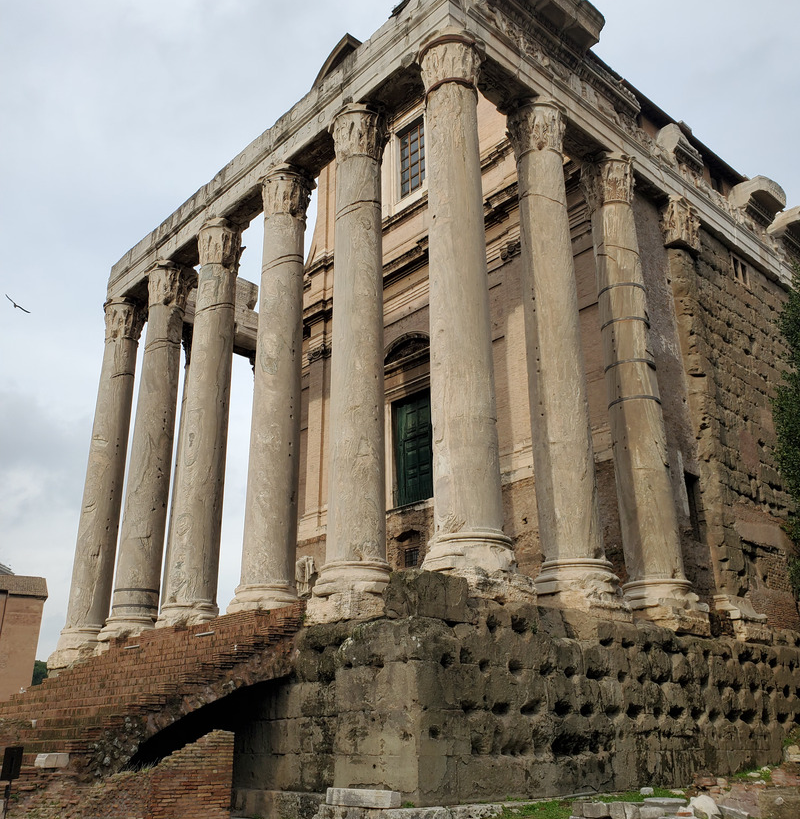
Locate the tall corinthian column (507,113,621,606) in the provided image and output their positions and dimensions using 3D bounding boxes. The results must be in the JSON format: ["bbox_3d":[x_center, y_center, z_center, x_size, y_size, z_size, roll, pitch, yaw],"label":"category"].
[{"bbox_3d":[4.195,-2.037,21.562,1.900,14.300,1.900,-1,-22,0],"label":"tall corinthian column"}]

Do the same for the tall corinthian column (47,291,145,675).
[{"bbox_3d":[-11.749,2.394,32.063,1.900,14.300,1.900,19,-29,-40],"label":"tall corinthian column"}]

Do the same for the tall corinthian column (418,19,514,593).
[{"bbox_3d":[1.396,-2.999,19.087,1.900,14.300,1.900,-1,-22,0],"label":"tall corinthian column"}]

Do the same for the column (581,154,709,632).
[{"bbox_3d":[6.892,-1.110,23.947,1.900,14.300,1.900,19,-29,-40],"label":"column"}]

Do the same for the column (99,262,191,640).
[{"bbox_3d":[-9.082,1.321,29.482,1.900,14.300,1.900,19,-29,-40],"label":"column"}]

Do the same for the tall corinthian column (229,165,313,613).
[{"bbox_3d":[-3.690,-0.884,24.177,1.900,14.300,1.900,-1,-22,0],"label":"tall corinthian column"}]

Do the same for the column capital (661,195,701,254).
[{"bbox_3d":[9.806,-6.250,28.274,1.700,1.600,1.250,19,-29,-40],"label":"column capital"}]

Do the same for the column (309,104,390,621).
[{"bbox_3d":[-1.126,-1.944,21.626,1.900,14.300,1.900,-1,-22,0],"label":"column"}]

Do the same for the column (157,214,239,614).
[{"bbox_3d":[-6.517,0.258,26.922,1.900,14.300,1.900,19,-29,-40],"label":"column"}]

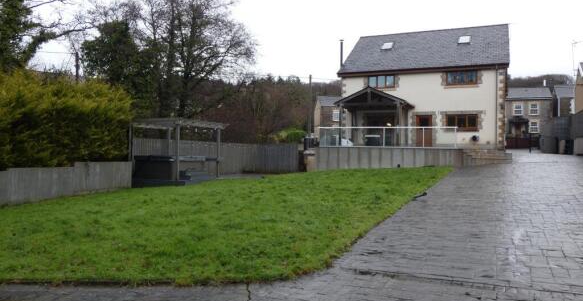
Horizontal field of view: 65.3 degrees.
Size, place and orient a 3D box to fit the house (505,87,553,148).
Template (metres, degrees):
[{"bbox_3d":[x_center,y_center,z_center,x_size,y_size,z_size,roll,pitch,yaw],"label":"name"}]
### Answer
[{"bbox_3d":[30.957,-4.703,60.726,6.028,7.241,6.200,1,0,20],"label":"house"}]

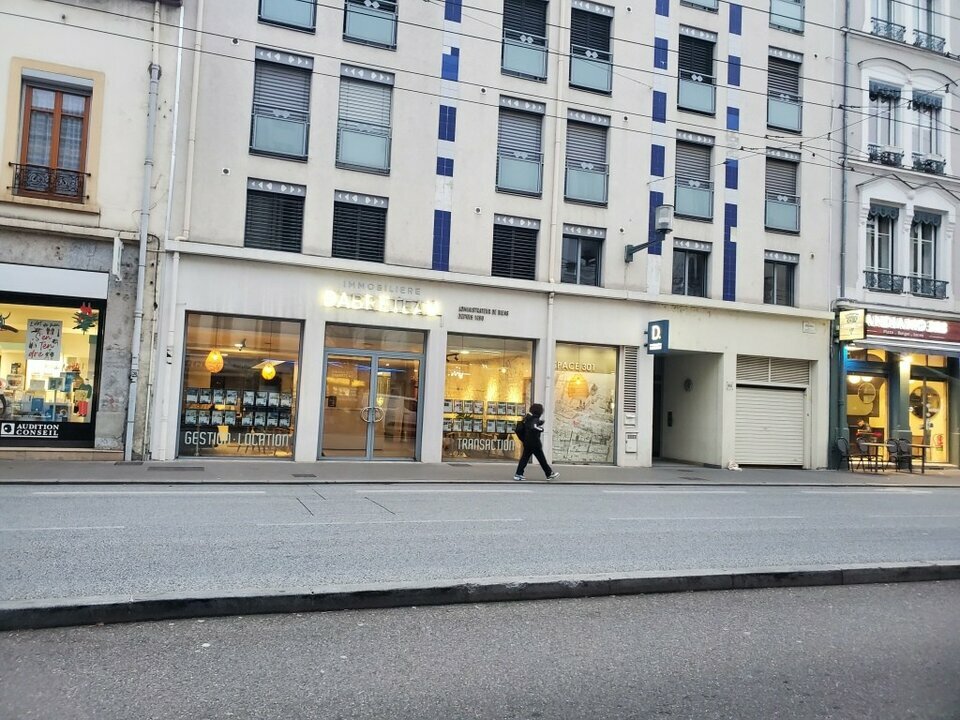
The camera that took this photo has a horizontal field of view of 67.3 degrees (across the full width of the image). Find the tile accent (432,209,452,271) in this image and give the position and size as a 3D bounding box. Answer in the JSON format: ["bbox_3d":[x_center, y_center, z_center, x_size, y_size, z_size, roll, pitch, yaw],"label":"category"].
[{"bbox_3d":[-0.885,-2.778,16.815,0.401,1.397,0.030,4,-4,-19],"label":"tile accent"}]

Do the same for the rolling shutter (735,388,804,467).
[{"bbox_3d":[7.995,1.831,19.915,2.330,2.117,0.070,4,-3,-19],"label":"rolling shutter"}]

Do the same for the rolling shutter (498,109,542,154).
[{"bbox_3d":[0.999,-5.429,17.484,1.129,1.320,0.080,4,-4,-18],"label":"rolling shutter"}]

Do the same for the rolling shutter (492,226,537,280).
[{"bbox_3d":[0.876,-2.584,17.306,1.161,1.239,0.080,4,-4,-18],"label":"rolling shutter"}]

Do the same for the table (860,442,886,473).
[{"bbox_3d":[11.039,2.737,20.000,0.640,0.755,0.640,4,-4,-19],"label":"table"}]

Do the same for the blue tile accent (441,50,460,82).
[{"bbox_3d":[-0.683,-6.890,16.795,0.387,0.777,0.030,4,-4,-18],"label":"blue tile accent"}]

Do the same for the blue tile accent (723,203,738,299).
[{"bbox_3d":[6.624,-2.845,19.073,0.384,2.577,0.030,4,-4,-18],"label":"blue tile accent"}]

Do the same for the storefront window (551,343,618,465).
[{"bbox_3d":[2.578,1.090,17.789,1.722,2.963,0.120,4,-3,-19],"label":"storefront window"}]

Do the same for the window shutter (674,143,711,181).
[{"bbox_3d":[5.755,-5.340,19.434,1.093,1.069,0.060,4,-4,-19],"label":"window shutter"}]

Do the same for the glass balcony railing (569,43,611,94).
[{"bbox_3d":[2.871,-7.504,18.628,1.218,1.042,0.060,4,-4,-19],"label":"glass balcony railing"}]

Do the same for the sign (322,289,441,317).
[{"bbox_3d":[-2.143,-1.245,15.925,2.555,0.333,0.120,4,-4,-18],"label":"sign"}]

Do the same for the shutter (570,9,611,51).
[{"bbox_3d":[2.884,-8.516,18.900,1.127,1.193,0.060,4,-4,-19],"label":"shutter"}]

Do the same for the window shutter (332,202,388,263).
[{"bbox_3d":[-2.709,-2.880,16.283,1.190,1.260,0.060,4,-4,-19],"label":"window shutter"}]

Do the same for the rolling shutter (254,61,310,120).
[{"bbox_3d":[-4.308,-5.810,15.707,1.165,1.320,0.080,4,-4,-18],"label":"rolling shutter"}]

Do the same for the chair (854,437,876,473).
[{"bbox_3d":[10.130,2.490,18.900,0.500,0.880,0.440,4,-4,-18],"label":"chair"}]

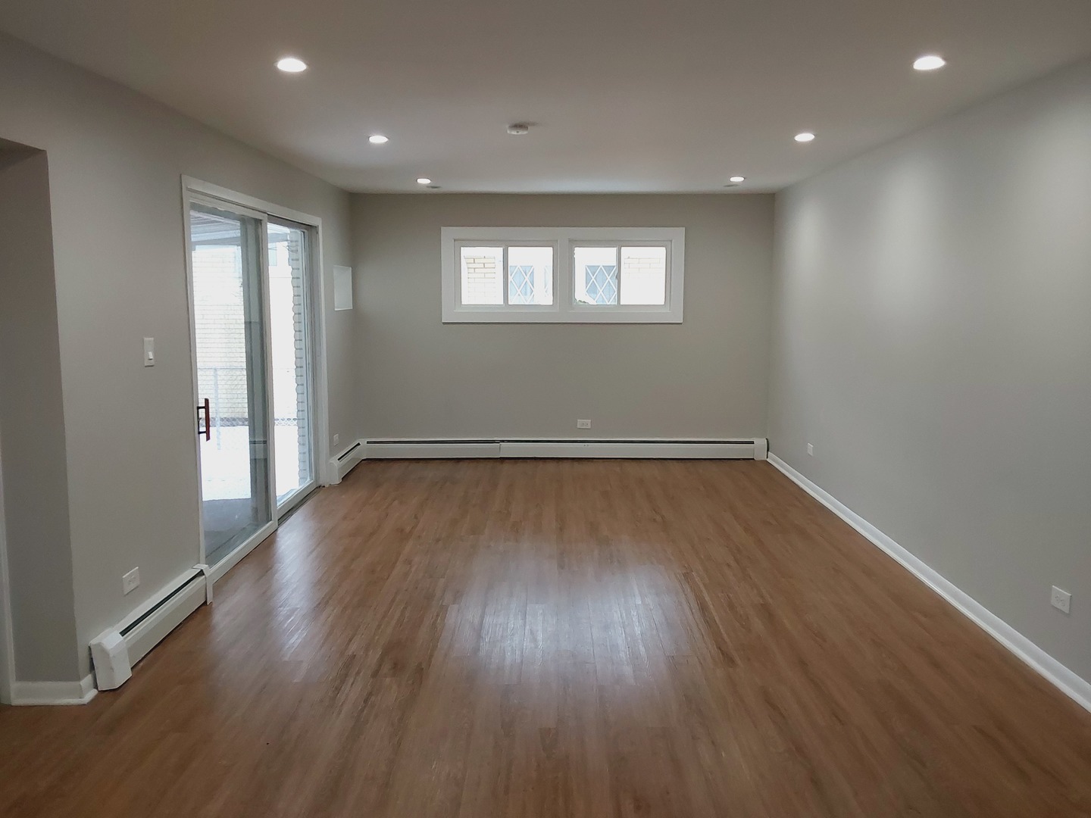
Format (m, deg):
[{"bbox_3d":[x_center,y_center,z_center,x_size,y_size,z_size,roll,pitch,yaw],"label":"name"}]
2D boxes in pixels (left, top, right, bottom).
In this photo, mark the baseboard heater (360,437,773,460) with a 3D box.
[{"bbox_3d":[0.170,0.356,7.809,3.572,0.187,0.084,0,8,0],"label":"baseboard heater"}]

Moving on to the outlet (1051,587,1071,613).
[{"bbox_3d":[1.982,0.736,3.402,0.012,0.075,0.120,0,8,0],"label":"outlet"}]

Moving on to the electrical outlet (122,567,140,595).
[{"bbox_3d":[-1.703,0.711,3.646,0.012,0.076,0.124,0,8,0],"label":"electrical outlet"}]

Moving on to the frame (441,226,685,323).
[{"bbox_3d":[0.154,-1.165,7.715,2.110,0.827,0.090,0,8,0],"label":"frame"}]

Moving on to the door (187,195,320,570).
[{"bbox_3d":[-1.745,-0.242,5.566,0.110,1.989,2.417,0,8,0],"label":"door"}]

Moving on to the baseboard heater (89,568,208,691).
[{"bbox_3d":[-1.667,0.908,3.823,0.083,0.194,0.956,0,8,0],"label":"baseboard heater"}]

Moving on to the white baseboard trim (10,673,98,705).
[{"bbox_3d":[-1.821,1.037,3.285,0.279,0.089,0.115,0,8,0],"label":"white baseboard trim"}]

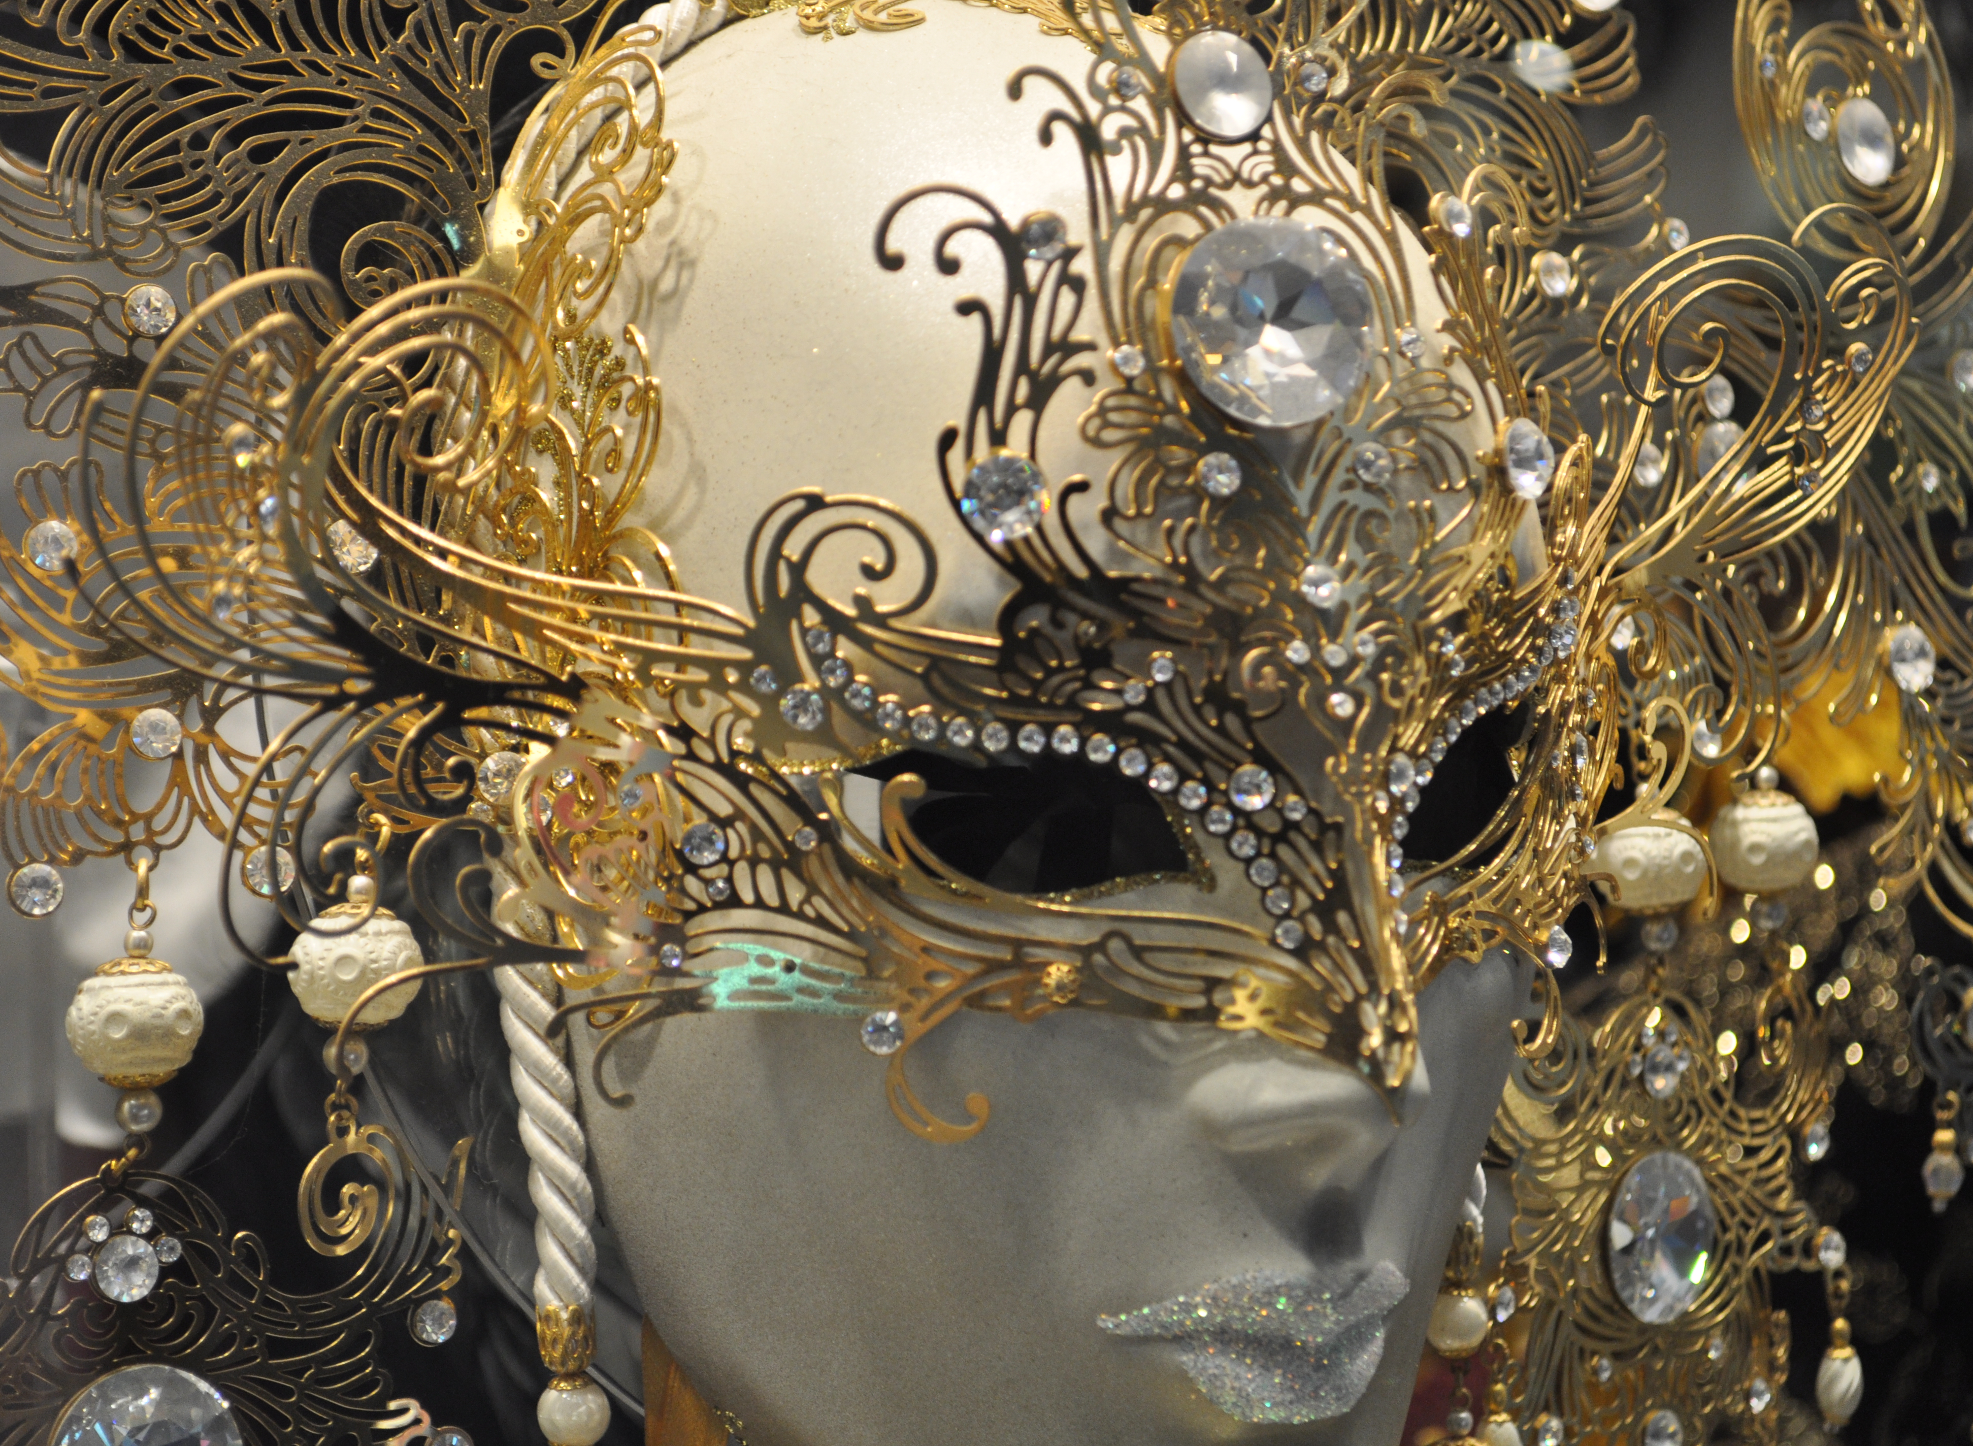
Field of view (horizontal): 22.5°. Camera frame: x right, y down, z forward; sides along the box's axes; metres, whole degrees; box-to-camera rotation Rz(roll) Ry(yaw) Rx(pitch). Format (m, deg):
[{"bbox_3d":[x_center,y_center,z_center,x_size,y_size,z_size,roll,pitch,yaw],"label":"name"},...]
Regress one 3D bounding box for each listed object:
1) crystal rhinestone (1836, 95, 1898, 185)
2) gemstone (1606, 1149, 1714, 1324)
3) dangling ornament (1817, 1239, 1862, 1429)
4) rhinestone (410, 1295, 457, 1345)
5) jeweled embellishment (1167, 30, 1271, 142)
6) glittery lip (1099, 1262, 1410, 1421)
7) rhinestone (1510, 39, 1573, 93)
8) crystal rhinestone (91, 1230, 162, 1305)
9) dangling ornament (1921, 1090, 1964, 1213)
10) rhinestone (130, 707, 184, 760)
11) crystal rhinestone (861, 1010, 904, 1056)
[{"bbox_3d":[0.157,-0.104,0.885,0.016,0.016,0.006,-5,-1,-42],"label":"crystal rhinestone"},{"bbox_3d":[0.117,0.089,0.860,0.030,0.030,0.011,-5,2,-43],"label":"gemstone"},{"bbox_3d":[0.142,0.102,0.825,0.008,0.031,0.008,2,3,0],"label":"dangling ornament"},{"bbox_3d":[-0.073,0.079,0.652,0.006,0.006,0.003,0,0,-27],"label":"rhinestone"},{"bbox_3d":[0.032,-0.086,0.670,0.015,0.015,0.006,0,-10,-28],"label":"jeweled embellishment"},{"bbox_3d":[0.042,0.087,0.692,0.050,0.021,0.019,-5,3,-29],"label":"glittery lip"},{"bbox_3d":[0.090,-0.106,0.800,0.011,0.010,0.004,1,-24,-19],"label":"rhinestone"},{"bbox_3d":[-0.110,0.070,0.634,0.009,0.009,0.004,0,0,-27],"label":"crystal rhinestone"},{"bbox_3d":[0.179,0.080,0.930,0.008,0.023,0.008,2,7,0],"label":"dangling ornament"},{"bbox_3d":[-0.118,0.001,0.703,0.007,0.007,0.004,-1,-4,-19],"label":"rhinestone"},{"bbox_3d":[-0.014,0.042,0.675,0.006,0.006,0.003,0,0,-6],"label":"crystal rhinestone"}]

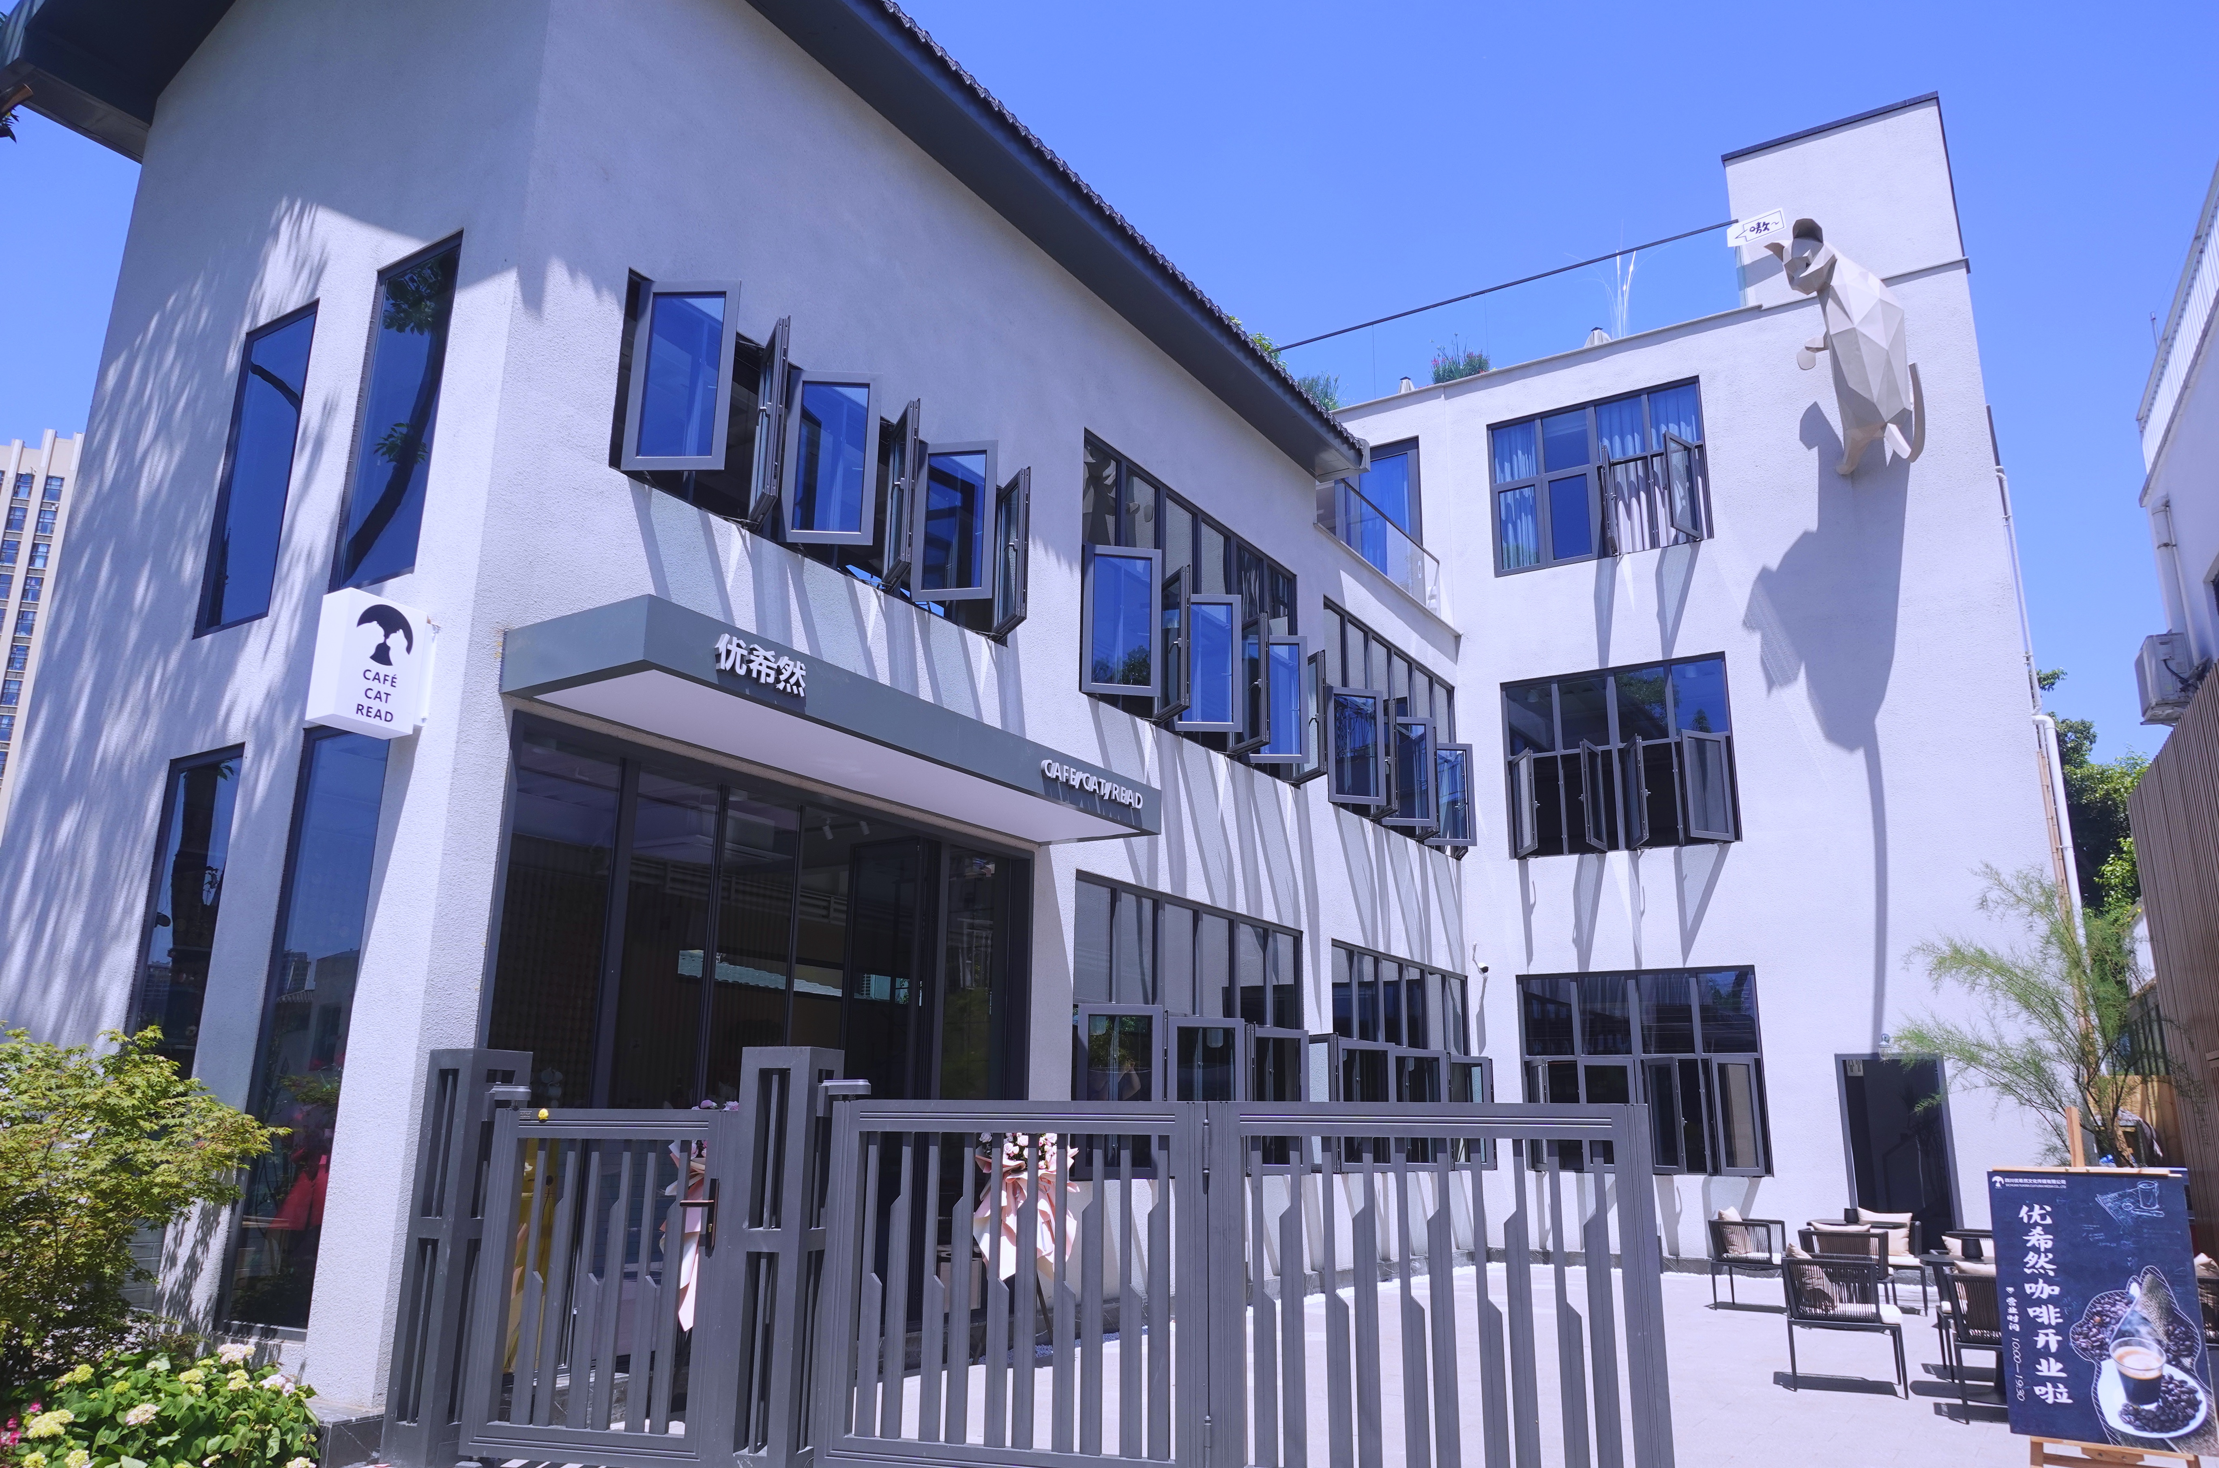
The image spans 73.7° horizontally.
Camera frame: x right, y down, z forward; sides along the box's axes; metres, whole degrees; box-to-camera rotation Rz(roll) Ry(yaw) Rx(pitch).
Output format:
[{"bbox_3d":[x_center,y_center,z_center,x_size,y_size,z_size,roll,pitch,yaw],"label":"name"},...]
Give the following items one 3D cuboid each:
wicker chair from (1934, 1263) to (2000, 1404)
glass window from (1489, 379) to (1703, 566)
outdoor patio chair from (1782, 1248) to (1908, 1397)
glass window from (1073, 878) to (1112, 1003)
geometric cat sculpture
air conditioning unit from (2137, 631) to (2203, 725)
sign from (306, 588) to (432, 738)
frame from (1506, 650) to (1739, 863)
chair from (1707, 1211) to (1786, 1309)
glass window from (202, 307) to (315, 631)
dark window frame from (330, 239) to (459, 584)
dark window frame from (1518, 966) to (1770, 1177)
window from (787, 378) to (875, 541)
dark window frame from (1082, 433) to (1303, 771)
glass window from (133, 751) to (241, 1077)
[{"bbox_3d":[4.720,3.176,7.695,0.590,0.730,0.600,-6,-17,25],"label":"wicker chair"},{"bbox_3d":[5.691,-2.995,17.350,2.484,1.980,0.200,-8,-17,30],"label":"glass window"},{"bbox_3d":[4.304,3.447,8.696,0.603,0.735,0.595,-6,-16,24],"label":"outdoor patio chair"},{"bbox_3d":[-0.123,1.434,10.165,0.060,0.838,0.529,-8,-17,30],"label":"glass window"},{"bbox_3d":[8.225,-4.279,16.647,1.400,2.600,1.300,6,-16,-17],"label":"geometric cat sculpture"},{"bbox_3d":[9.727,-0.495,13.649,0.300,0.580,0.800,-7,-16,27],"label":"air conditioning unit"},{"bbox_3d":[-3.553,-0.327,7.100,0.215,0.617,0.405,-8,-18,30],"label":"sign"},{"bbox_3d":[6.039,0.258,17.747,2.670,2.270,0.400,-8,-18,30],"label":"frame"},{"bbox_3d":[5.384,4.408,12.344,0.595,0.735,0.573,-10,-18,34],"label":"chair"},{"bbox_3d":[-4.356,-1.356,7.560,0.675,1.714,0.100,-8,-17,30],"label":"glass window"},{"bbox_3d":[-3.369,-1.517,6.996,0.660,1.680,0.080,-8,-17,30],"label":"dark window frame"},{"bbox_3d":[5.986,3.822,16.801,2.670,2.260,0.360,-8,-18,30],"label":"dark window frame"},{"bbox_3d":[-1.719,-1.745,9.345,0.550,1.170,0.070,1,-15,-1],"label":"window"},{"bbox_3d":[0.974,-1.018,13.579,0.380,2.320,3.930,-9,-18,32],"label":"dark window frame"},{"bbox_3d":[-4.412,1.334,6.896,0.645,2.528,0.080,-8,-17,30],"label":"glass window"}]

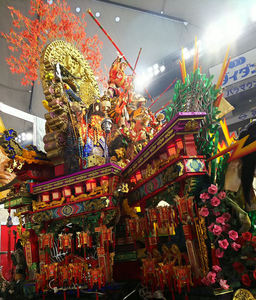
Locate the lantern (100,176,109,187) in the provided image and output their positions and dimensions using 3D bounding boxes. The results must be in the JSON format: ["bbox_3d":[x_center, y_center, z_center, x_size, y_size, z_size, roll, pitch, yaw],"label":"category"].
[{"bbox_3d":[-0.429,0.575,5.700,0.155,0.200,0.155,-21,-24,39],"label":"lantern"}]

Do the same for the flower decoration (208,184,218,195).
[{"bbox_3d":[1.115,0.516,4.080,0.122,0.125,0.100,-12,-16,8],"label":"flower decoration"}]

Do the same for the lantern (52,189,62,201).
[{"bbox_3d":[-1.375,0.869,6.050,0.165,0.235,0.165,-12,-16,8],"label":"lantern"}]

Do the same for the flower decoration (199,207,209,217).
[{"bbox_3d":[0.983,0.796,4.020,0.125,0.120,0.100,-12,-16,8],"label":"flower decoration"}]

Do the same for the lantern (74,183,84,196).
[{"bbox_3d":[-0.913,0.744,5.850,0.165,0.240,0.165,-12,-16,8],"label":"lantern"}]

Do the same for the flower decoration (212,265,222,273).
[{"bbox_3d":[1.162,1.538,4.050,0.118,0.100,0.095,-12,-16,8],"label":"flower decoration"}]

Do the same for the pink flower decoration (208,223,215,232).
[{"bbox_3d":[1.119,1.030,4.120,0.118,0.115,0.100,-12,-16,8],"label":"pink flower decoration"}]

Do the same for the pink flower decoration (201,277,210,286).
[{"bbox_3d":[1.006,1.707,4.050,0.118,0.115,0.100,-12,-16,8],"label":"pink flower decoration"}]

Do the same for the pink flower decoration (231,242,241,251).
[{"bbox_3d":[1.402,1.259,4.050,0.120,0.105,0.095,-12,-16,8],"label":"pink flower decoration"}]

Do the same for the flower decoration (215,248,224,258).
[{"bbox_3d":[1.216,1.367,4.120,0.118,0.115,0.100,-12,-16,8],"label":"flower decoration"}]

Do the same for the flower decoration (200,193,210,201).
[{"bbox_3d":[0.807,0.484,3.250,0.100,0.085,0.070,-10,-19,12],"label":"flower decoration"}]

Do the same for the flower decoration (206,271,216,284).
[{"bbox_3d":[0.816,1.246,3.050,0.095,0.115,0.075,-9,-19,11],"label":"flower decoration"}]

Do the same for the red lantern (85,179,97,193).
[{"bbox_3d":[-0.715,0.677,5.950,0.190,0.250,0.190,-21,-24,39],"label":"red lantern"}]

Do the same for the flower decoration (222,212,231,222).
[{"bbox_3d":[1.042,0.714,3.300,0.085,0.095,0.065,-11,-19,15],"label":"flower decoration"}]

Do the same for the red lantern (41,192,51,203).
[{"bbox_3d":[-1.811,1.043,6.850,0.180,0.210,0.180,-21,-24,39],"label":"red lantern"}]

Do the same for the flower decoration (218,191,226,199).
[{"bbox_3d":[1.000,0.471,3.300,0.085,0.085,0.065,-11,-19,15],"label":"flower decoration"}]

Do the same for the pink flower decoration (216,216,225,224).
[{"bbox_3d":[1.214,0.922,4.080,0.118,0.110,0.100,-12,-16,8],"label":"pink flower decoration"}]

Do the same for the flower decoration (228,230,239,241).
[{"bbox_3d":[1.048,0.850,3.100,0.095,0.097,0.070,-11,-19,16],"label":"flower decoration"}]

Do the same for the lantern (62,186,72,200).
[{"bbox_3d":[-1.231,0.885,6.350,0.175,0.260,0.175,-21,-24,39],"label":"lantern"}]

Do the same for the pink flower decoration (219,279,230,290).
[{"bbox_3d":[0.928,1.293,3.000,0.105,0.105,0.075,-10,-19,13],"label":"pink flower decoration"}]

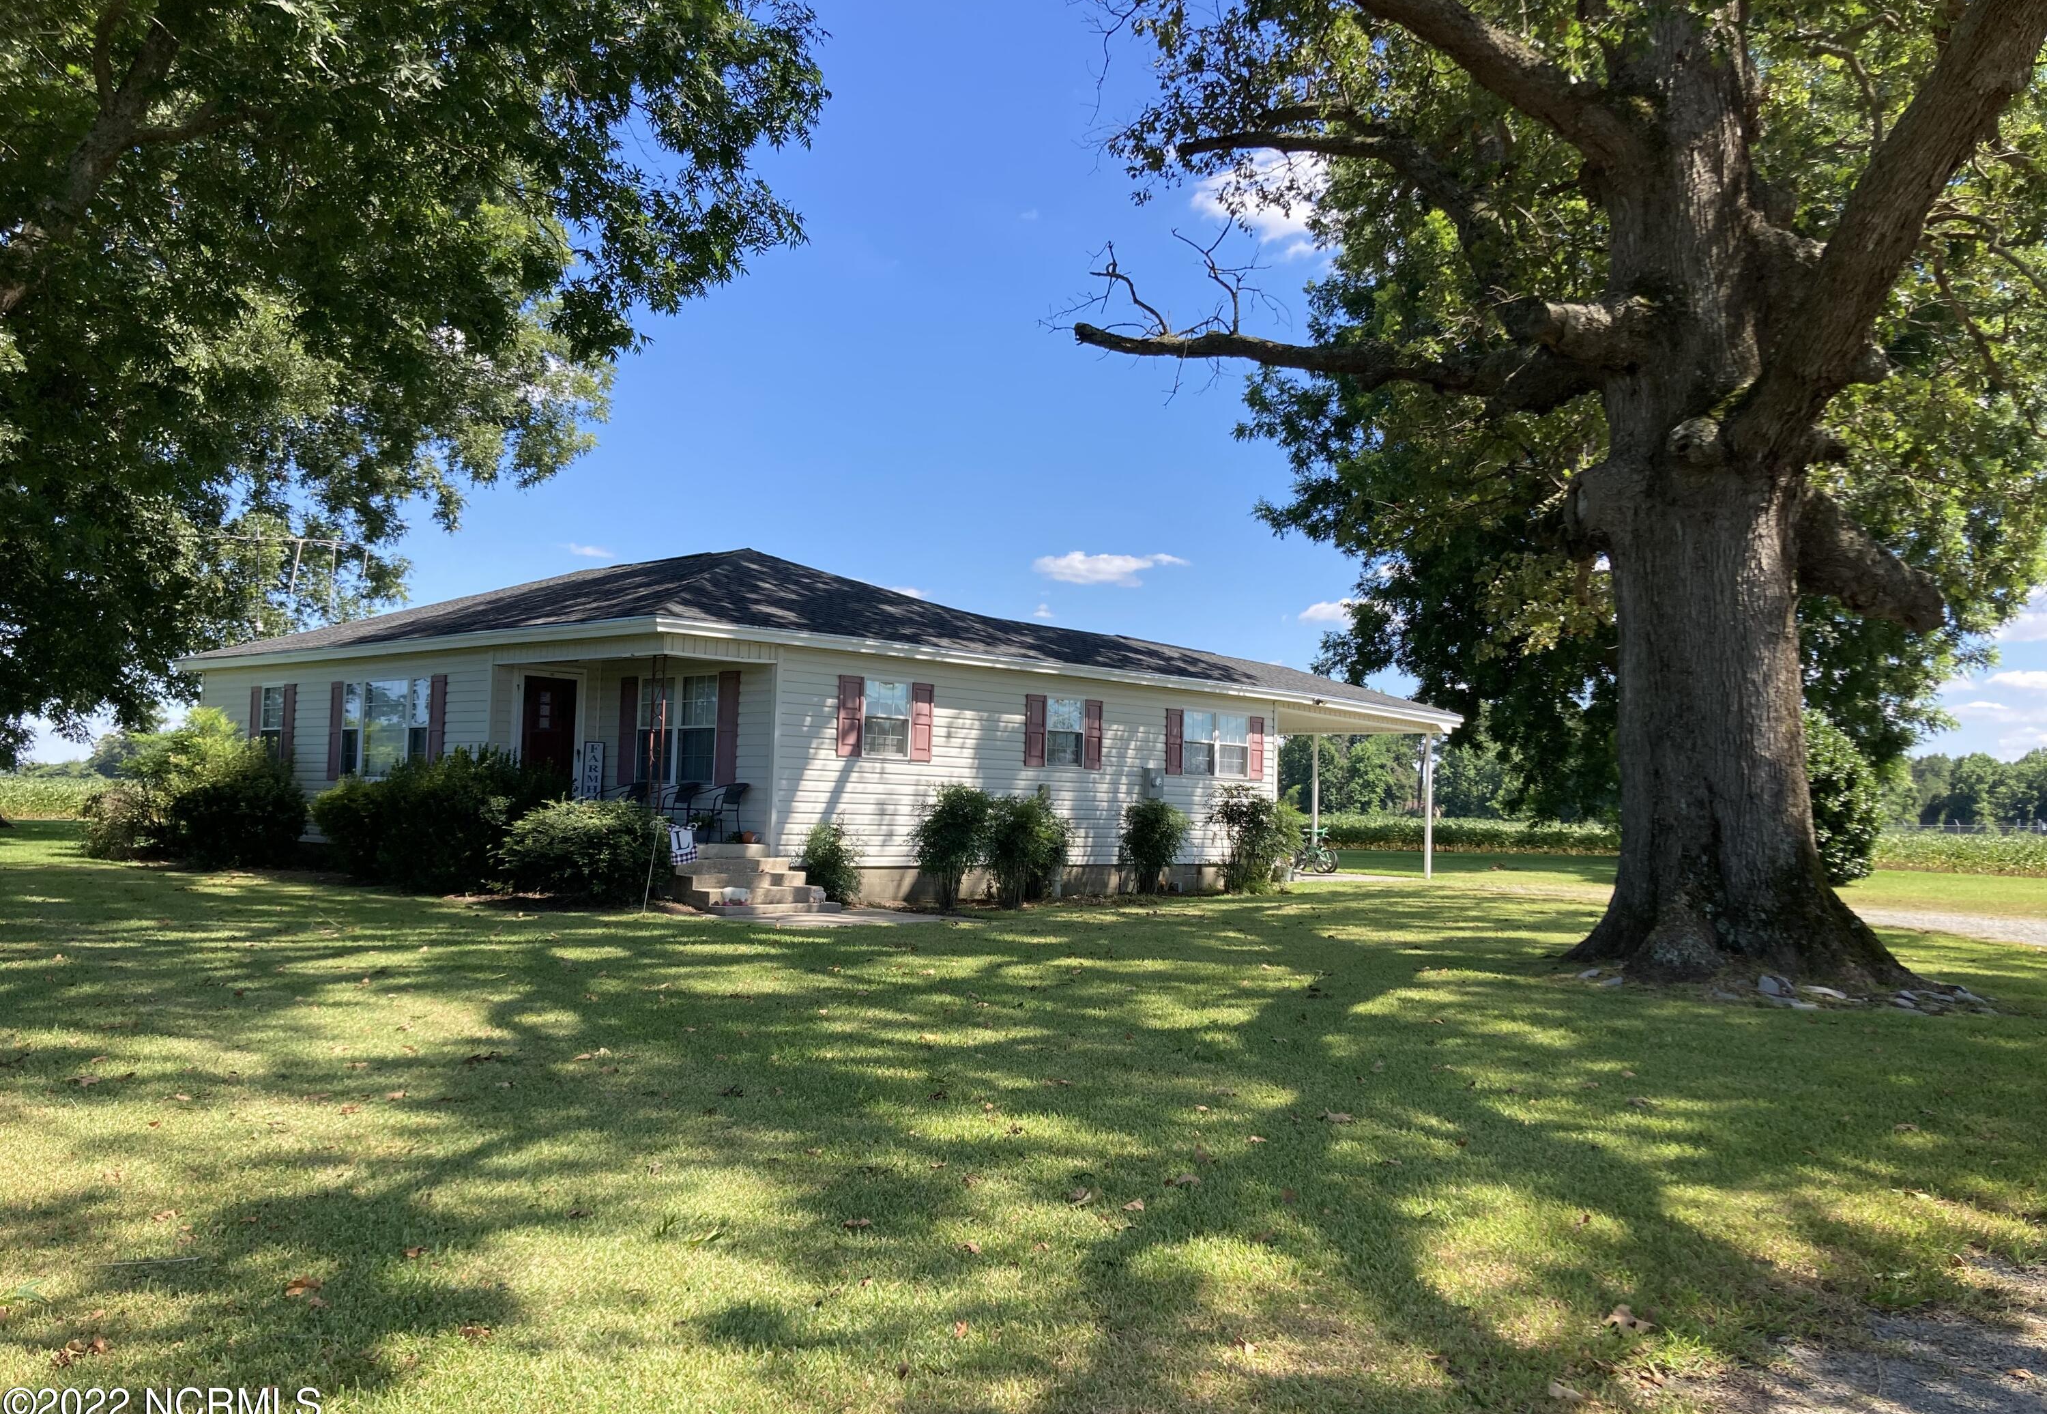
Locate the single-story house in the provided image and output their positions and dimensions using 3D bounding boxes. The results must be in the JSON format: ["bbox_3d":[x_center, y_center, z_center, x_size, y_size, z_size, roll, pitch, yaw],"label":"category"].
[{"bbox_3d":[-2.369,0.222,29.189,12.302,5.575,19.231,-2,-5,41],"label":"single-story house"}]

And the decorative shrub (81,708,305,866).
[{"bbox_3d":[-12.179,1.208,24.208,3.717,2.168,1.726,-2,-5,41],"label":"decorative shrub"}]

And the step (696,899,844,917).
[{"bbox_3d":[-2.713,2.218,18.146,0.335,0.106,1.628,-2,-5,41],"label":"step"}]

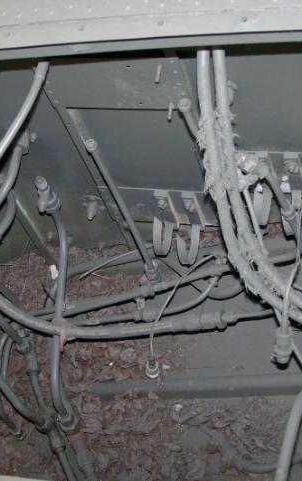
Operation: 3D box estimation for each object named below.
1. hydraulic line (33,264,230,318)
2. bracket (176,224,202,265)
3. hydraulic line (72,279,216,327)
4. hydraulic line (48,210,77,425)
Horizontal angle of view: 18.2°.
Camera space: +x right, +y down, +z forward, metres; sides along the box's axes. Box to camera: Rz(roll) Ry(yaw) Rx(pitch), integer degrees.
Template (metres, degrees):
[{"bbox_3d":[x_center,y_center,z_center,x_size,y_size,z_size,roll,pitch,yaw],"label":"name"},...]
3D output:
[{"bbox_3d":[-0.037,0.082,1.440,0.328,0.028,0.028,-13,55,21],"label":"hydraulic line"},{"bbox_3d":[0.056,0.006,1.420,0.036,0.075,0.020,2,58,15],"label":"bracket"},{"bbox_3d":[-0.015,0.098,1.430,0.239,0.030,0.038,-11,55,25],"label":"hydraulic line"},{"bbox_3d":[-0.133,0.120,1.420,0.040,0.060,0.325,-2,90,0],"label":"hydraulic line"}]

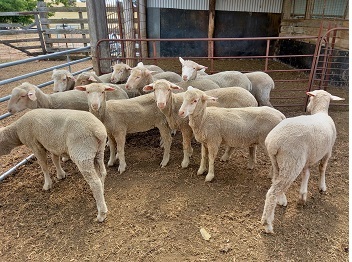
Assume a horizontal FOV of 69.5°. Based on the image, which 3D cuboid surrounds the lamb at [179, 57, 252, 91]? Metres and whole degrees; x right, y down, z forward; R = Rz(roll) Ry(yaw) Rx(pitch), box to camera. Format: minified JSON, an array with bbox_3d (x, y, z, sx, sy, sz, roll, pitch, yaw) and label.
[{"bbox_3d":[0.517,-0.522,3.296,0.920,0.900,0.330,-5,24,-7],"label":"lamb"}]

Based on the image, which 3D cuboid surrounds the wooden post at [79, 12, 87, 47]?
[{"bbox_3d":[-3.380,-3.631,9.362,0.150,1.650,0.120,-1,24,0],"label":"wooden post"}]

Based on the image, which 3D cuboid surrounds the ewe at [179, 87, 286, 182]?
[{"bbox_3d":[0.450,0.009,2.153,0.880,0.860,0.310,-3,24,-4],"label":"ewe"}]

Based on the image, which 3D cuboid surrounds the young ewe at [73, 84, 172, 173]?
[{"bbox_3d":[-0.402,-0.059,2.354,0.800,0.860,0.340,-8,25,-16],"label":"young ewe"}]

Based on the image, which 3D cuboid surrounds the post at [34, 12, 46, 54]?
[{"bbox_3d":[-5.190,-3.786,9.776,0.170,1.640,0.120,-1,24,0],"label":"post"}]

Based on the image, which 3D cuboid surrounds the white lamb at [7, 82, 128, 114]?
[{"bbox_3d":[-1.004,-0.142,2.660,1.080,0.790,0.320,-8,25,-14],"label":"white lamb"}]

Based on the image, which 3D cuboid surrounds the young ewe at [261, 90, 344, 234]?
[{"bbox_3d":[0.860,0.169,1.791,0.820,0.840,0.320,-21,31,-38],"label":"young ewe"}]

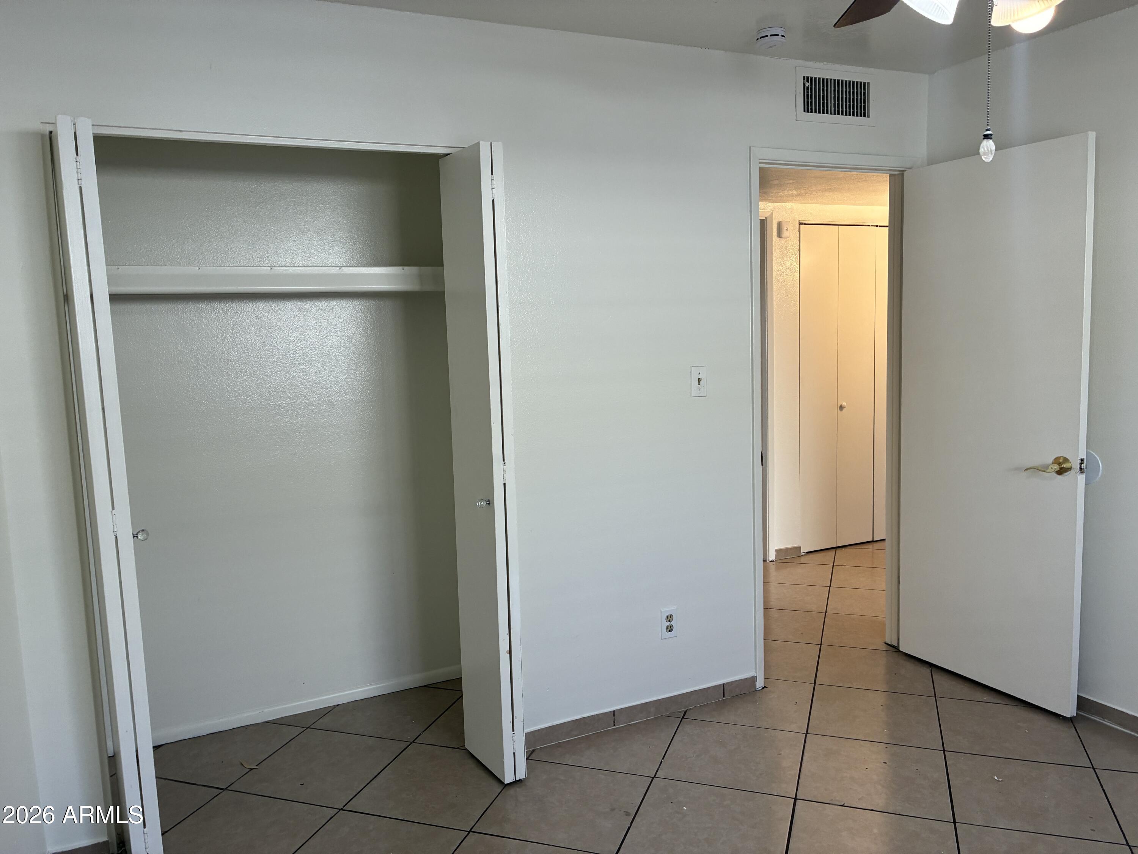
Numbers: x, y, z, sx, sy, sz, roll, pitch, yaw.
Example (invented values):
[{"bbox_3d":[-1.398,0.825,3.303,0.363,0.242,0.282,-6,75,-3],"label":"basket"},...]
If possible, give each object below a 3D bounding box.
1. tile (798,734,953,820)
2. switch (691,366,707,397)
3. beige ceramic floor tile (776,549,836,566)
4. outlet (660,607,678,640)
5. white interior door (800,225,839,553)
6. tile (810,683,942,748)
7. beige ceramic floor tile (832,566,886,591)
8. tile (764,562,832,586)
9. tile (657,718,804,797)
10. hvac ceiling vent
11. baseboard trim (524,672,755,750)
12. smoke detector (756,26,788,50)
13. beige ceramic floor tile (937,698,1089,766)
[{"bbox_3d":[0.981,1.121,2.756,0.440,0.010,0.440,0,7,20],"label":"tile"},{"bbox_3d":[0.482,-0.168,3.170,0.069,0.113,0.015,-5,7,-25],"label":"switch"},{"bbox_3d":[1.470,0.809,5.397,0.400,0.010,0.440,0,7,20],"label":"beige ceramic floor tile"},{"bbox_3d":[0.378,0.740,3.223,0.071,0.115,0.008,-5,7,-26],"label":"outlet"},{"bbox_3d":[1.555,-0.223,5.344,0.296,2.019,0.035,-5,7,-25],"label":"white interior door"},{"bbox_3d":[1.132,1.075,3.181,0.441,0.010,0.441,0,6,20],"label":"tile"},{"bbox_3d":[1.722,0.863,4.838,0.440,0.010,0.440,0,7,20],"label":"beige ceramic floor tile"},{"bbox_3d":[1.303,0.861,4.987,0.440,0.010,0.440,0,7,20],"label":"tile"},{"bbox_3d":[0.563,1.123,2.913,0.441,0.010,0.441,0,6,20],"label":"tile"},{"bbox_3d":[1.042,-1.285,3.340,0.401,0.200,0.020,-5,7,-25],"label":"hvac ceiling vent"},{"bbox_3d":[0.267,1.063,3.198,1.051,0.067,0.012,-5,7,-26],"label":"baseboard trim"},{"bbox_3d":[0.700,-1.340,2.954,0.101,0.043,0.101,-2,6,0],"label":"smoke detector"},{"bbox_3d":[1.552,1.076,3.031,0.441,0.010,0.441,0,6,20],"label":"beige ceramic floor tile"}]

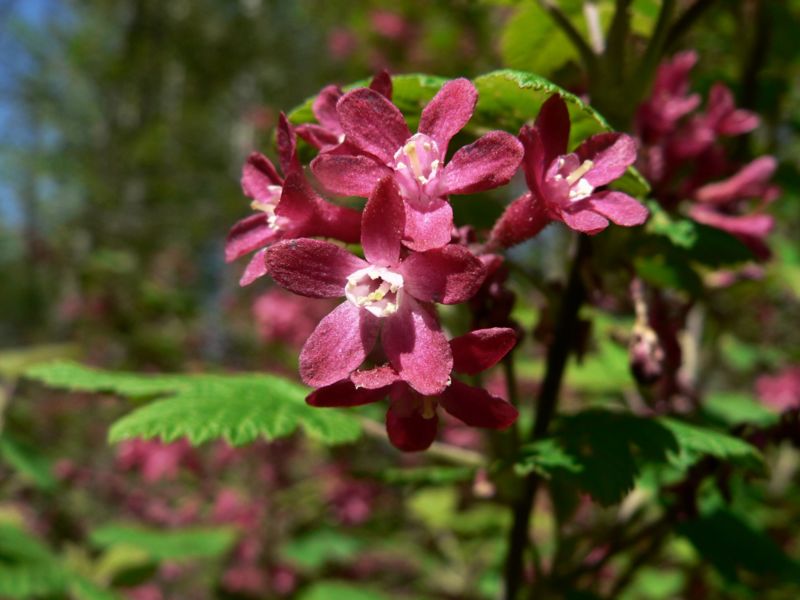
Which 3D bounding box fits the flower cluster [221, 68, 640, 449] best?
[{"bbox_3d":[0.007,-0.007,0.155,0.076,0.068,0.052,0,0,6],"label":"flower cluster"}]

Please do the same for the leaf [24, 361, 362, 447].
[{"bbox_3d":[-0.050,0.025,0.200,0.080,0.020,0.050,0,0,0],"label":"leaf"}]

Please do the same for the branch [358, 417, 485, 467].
[{"bbox_3d":[0.005,0.034,0.200,0.030,0.011,0.014,0,0,0],"label":"branch"}]

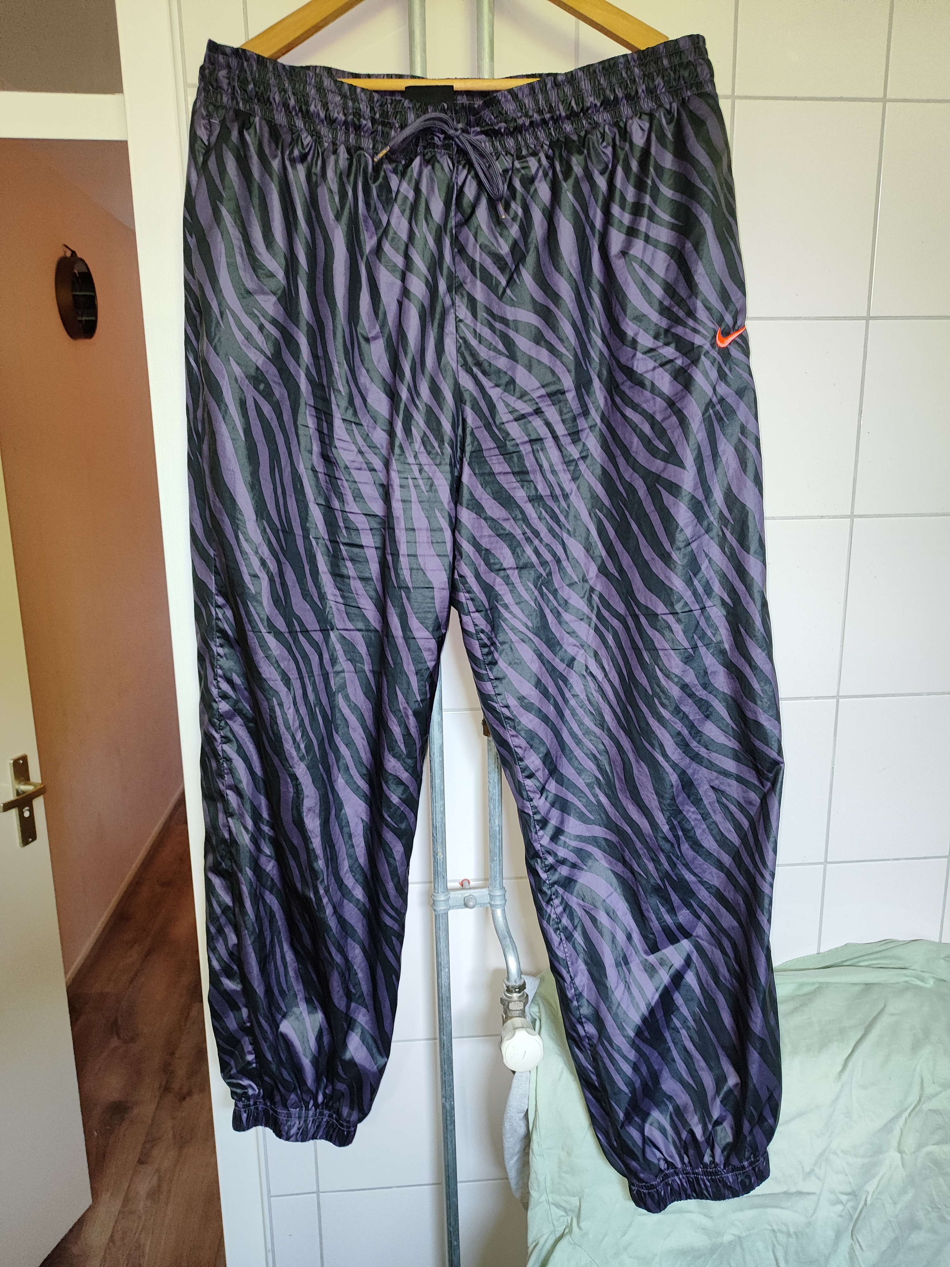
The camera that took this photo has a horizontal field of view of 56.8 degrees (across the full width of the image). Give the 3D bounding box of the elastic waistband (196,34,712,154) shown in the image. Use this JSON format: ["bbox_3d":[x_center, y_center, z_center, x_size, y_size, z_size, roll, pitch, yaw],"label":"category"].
[{"bbox_3d":[-0.015,-0.456,0.750,0.437,0.092,0.070,-1,12,-1],"label":"elastic waistband"}]

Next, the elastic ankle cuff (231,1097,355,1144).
[{"bbox_3d":[-0.198,0.537,0.967,0.132,0.046,0.048,-1,12,-2],"label":"elastic ankle cuff"}]

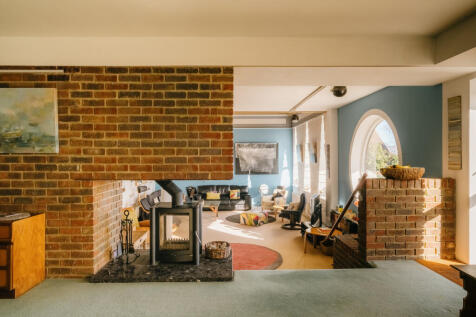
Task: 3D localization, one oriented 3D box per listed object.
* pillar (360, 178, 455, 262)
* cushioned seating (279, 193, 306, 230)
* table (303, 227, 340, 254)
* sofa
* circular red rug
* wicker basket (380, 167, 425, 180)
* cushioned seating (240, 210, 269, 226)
[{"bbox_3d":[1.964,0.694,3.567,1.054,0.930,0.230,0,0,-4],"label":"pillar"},{"bbox_3d":[1.460,1.383,8.105,0.720,0.920,0.720,0,0,-6],"label":"cushioned seating"},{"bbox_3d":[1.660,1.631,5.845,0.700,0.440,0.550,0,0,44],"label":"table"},{"bbox_3d":[-0.538,1.419,11.055,2.030,0.830,0.900,0,0,-2],"label":"sofa"},{"bbox_3d":[-0.130,1.845,5.686,1.950,0.012,1.950,0,0,0],"label":"circular red rug"},{"bbox_3d":[1.930,0.173,3.561,0.470,0.140,0.450,0,0,-2],"label":"wicker basket"},{"bbox_3d":[0.463,1.687,8.556,0.550,0.310,0.570,0,0,32],"label":"cushioned seating"}]

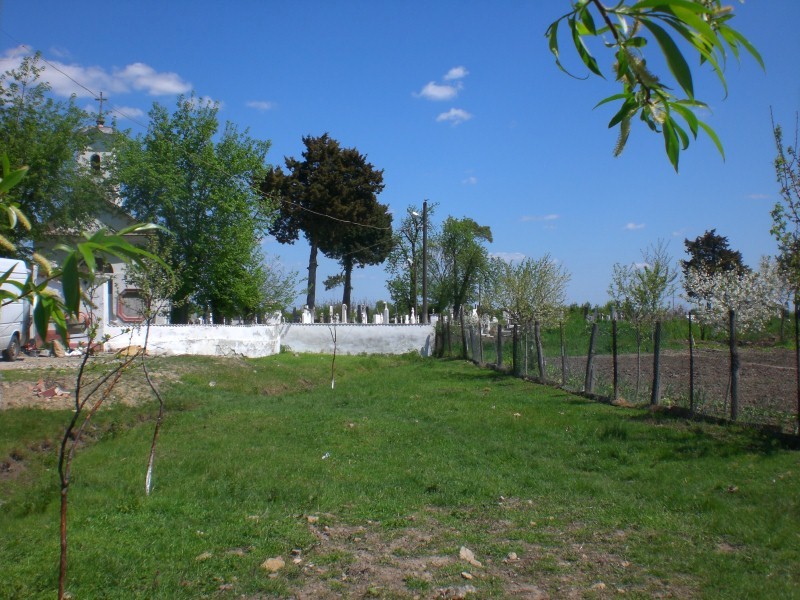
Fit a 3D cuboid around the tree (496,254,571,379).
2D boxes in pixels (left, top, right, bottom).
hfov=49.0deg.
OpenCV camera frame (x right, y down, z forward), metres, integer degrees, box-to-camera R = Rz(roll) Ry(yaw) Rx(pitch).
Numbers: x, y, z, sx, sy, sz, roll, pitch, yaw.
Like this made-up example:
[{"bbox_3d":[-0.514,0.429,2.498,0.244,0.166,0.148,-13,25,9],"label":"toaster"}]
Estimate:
[{"bbox_3d":[3.420,0.342,22.521,1.896,3.016,1.801,0,-1,0],"label":"tree"}]

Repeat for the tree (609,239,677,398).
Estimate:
[{"bbox_3d":[4.363,0.324,15.820,1.223,2.861,1.223,0,-1,0],"label":"tree"}]

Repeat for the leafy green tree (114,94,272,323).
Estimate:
[{"bbox_3d":[-7.995,-2.971,34.071,6.117,9.970,5.505,0,-1,0],"label":"leafy green tree"}]

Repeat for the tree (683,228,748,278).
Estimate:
[{"bbox_3d":[22.274,-1.317,62.053,4.660,7.460,4.427,0,-1,0],"label":"tree"}]

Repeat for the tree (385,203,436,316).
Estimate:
[{"bbox_3d":[0.574,-1.558,48.054,2.842,7.542,2.700,0,-1,0],"label":"tree"}]

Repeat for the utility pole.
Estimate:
[{"bbox_3d":[1.116,-1.160,38.046,0.199,6.463,0.199,0,-1,0],"label":"utility pole"}]

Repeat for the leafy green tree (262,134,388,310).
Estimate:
[{"bbox_3d":[-3.817,-3.433,45.000,6.460,10.090,5.800,0,-1,0],"label":"leafy green tree"}]

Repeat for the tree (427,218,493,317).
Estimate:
[{"bbox_3d":[3.307,-1.175,48.048,3.498,6.777,3.323,0,-1,0],"label":"tree"}]

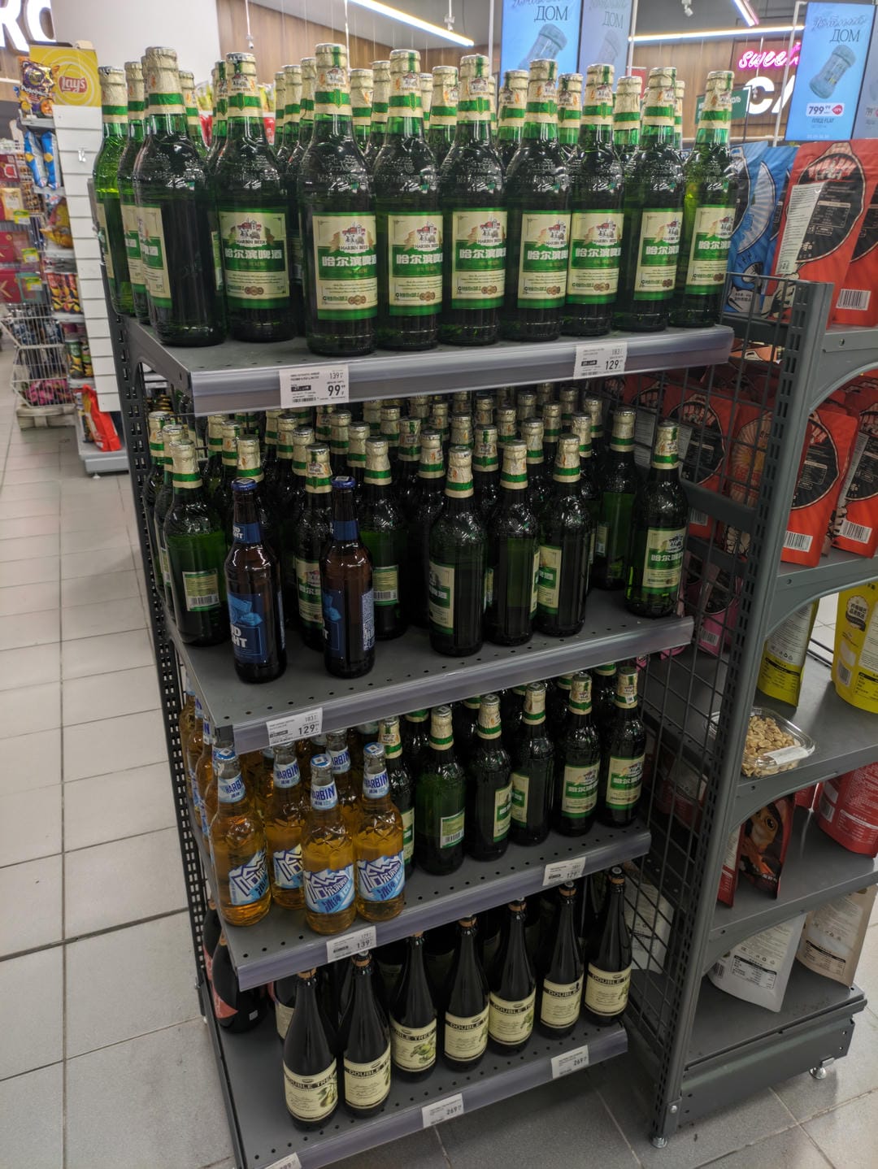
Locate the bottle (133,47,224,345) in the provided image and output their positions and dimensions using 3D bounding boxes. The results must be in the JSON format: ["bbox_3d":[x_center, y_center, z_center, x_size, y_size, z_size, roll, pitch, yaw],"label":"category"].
[{"bbox_3d":[-0.265,-0.383,0.854,0.068,0.271,0.068,-23,33,-40],"label":"bottle"}]

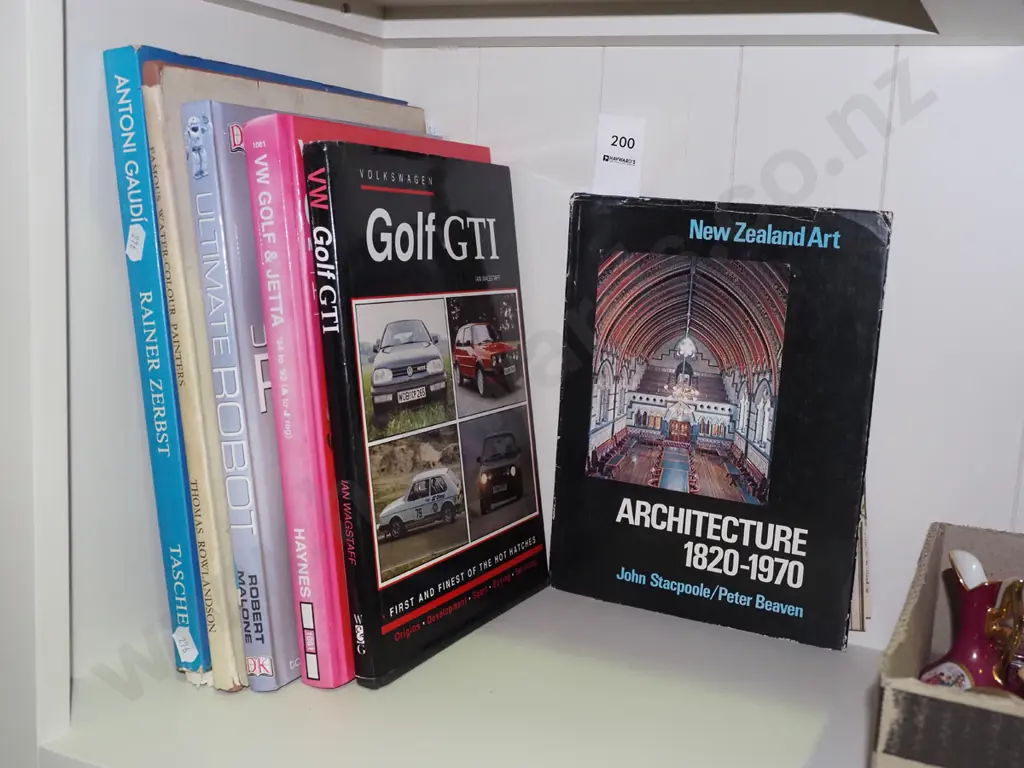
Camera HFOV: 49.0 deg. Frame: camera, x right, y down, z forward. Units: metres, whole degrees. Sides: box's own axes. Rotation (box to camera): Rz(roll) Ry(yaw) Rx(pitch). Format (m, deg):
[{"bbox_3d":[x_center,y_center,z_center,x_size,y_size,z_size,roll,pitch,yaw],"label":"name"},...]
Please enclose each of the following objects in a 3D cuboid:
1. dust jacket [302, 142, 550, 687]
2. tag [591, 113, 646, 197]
[{"bbox_3d":[-0.040,0.008,0.622,0.015,0.261,0.195,-2,5,27],"label":"dust jacket"},{"bbox_3d":[0.065,-0.134,0.695,0.030,0.060,0.003,10,15,19],"label":"tag"}]

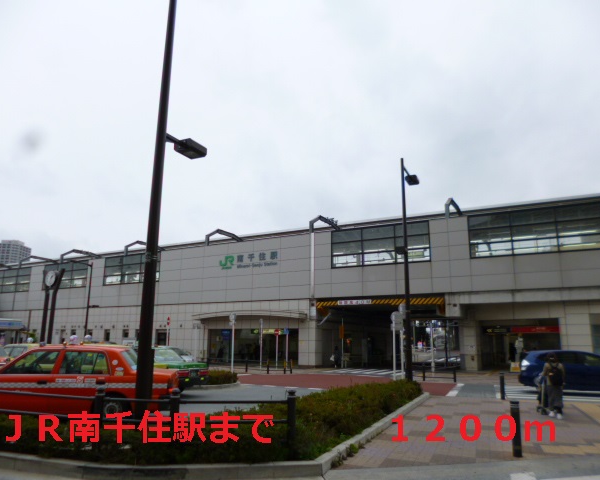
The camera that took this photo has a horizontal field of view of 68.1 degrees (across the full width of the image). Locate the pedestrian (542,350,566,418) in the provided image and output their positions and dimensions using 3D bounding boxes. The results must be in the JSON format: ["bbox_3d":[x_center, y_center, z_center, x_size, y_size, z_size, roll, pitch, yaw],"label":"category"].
[{"bbox_3d":[6.086,3.457,10.690,0.500,1.530,0.420,-1,-13,5],"label":"pedestrian"}]

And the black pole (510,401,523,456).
[{"bbox_3d":[3.471,3.011,7.134,0.127,0.810,0.127,1,-13,0],"label":"black pole"}]

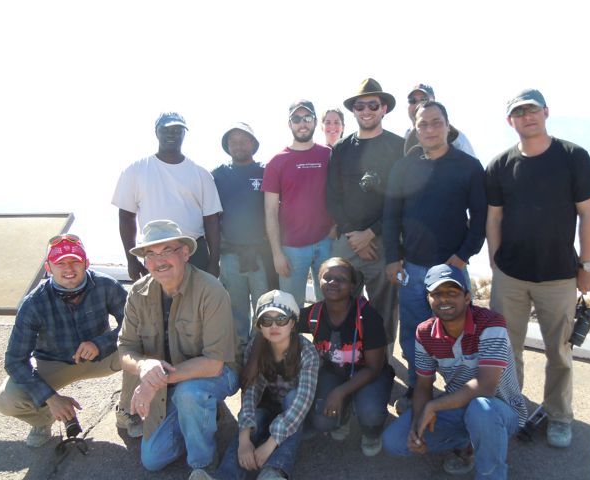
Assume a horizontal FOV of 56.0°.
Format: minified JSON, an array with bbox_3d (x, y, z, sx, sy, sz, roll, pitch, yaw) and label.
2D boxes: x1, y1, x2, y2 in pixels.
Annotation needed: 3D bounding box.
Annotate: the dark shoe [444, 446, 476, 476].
[{"bbox_3d":[0.798,1.033,2.660,0.110,0.115,0.280,4,10,25],"label":"dark shoe"}]

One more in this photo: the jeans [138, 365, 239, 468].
[{"bbox_3d":[-0.505,0.806,2.704,0.410,0.540,0.580,3,10,18],"label":"jeans"}]

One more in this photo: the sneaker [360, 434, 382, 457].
[{"bbox_3d":[0.390,1.020,2.926,0.105,0.110,0.270,0,9,3],"label":"sneaker"}]

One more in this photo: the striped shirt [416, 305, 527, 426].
[{"bbox_3d":[0.802,0.570,2.520,0.460,0.540,0.320,6,31,35],"label":"striped shirt"}]

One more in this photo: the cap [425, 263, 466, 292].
[{"bbox_3d":[0.671,0.165,2.440,0.175,0.130,0.255,-1,8,30],"label":"cap"}]

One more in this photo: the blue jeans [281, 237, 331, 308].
[{"bbox_3d":[0.078,0.454,3.464,0.420,0.980,0.280,0,9,0],"label":"blue jeans"}]

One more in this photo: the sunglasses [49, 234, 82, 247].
[{"bbox_3d":[-1.105,0.007,2.670,0.150,0.055,0.150,-4,-8,-25],"label":"sunglasses"}]

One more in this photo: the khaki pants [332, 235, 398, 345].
[{"bbox_3d":[0.385,0.467,3.314,0.440,1.000,0.290,0,9,3],"label":"khaki pants"}]

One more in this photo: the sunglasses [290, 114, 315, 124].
[{"bbox_3d":[0.044,-0.702,3.230,0.148,0.050,0.155,0,9,-1],"label":"sunglasses"}]

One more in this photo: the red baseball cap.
[{"bbox_3d":[-1.093,0.050,2.660,0.185,0.145,0.260,-1,5,-18],"label":"red baseball cap"}]

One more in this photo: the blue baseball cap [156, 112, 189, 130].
[{"bbox_3d":[-0.728,-0.696,3.270,0.175,0.120,0.255,-4,10,-22],"label":"blue baseball cap"}]

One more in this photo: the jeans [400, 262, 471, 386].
[{"bbox_3d":[0.830,0.481,3.298,0.410,0.920,0.280,3,10,15],"label":"jeans"}]

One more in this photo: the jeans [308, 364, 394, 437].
[{"bbox_3d":[0.290,0.839,2.900,0.440,0.370,0.520,1,10,6],"label":"jeans"}]

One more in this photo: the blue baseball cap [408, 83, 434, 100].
[{"bbox_3d":[0.824,-0.957,3.600,0.175,0.120,0.255,6,8,35],"label":"blue baseball cap"}]

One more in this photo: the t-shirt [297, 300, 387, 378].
[{"bbox_3d":[0.241,0.525,2.870,0.470,0.420,0.300,1,10,8],"label":"t-shirt"}]

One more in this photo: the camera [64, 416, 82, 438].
[{"bbox_3d":[-1.106,0.920,2.750,0.100,0.125,0.085,-11,-14,-3],"label":"camera"}]

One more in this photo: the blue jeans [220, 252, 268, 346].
[{"bbox_3d":[-0.334,0.425,3.745,0.380,0.880,0.270,0,10,-2],"label":"blue jeans"}]

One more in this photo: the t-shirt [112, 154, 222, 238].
[{"bbox_3d":[-0.771,-0.258,3.330,0.620,0.500,0.290,-2,9,-10],"label":"t-shirt"}]

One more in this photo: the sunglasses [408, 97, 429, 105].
[{"bbox_3d":[0.768,-0.860,3.420,0.145,0.048,0.150,6,11,33],"label":"sunglasses"}]

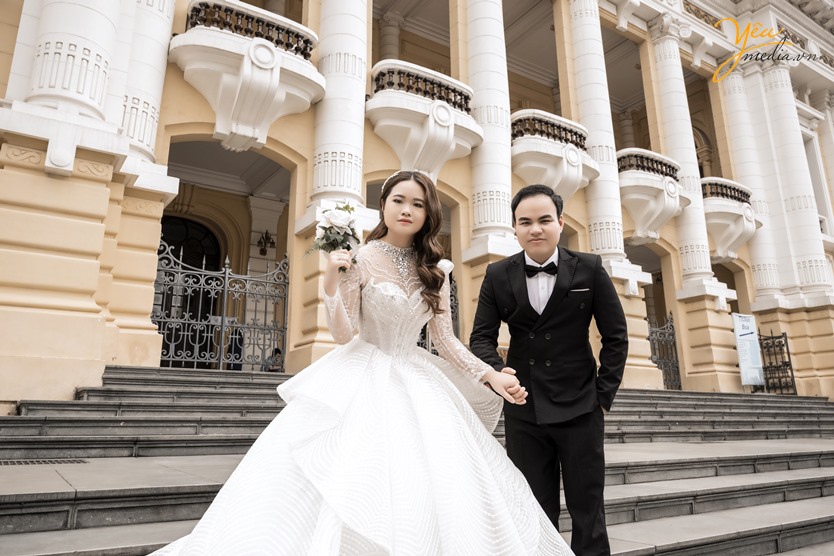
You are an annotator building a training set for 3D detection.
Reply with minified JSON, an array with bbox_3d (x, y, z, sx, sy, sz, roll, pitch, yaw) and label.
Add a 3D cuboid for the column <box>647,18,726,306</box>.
[{"bbox_3d":[7.601,-3.673,15.857,1.173,8.763,1.035,8,-17,-29],"label":"column"}]

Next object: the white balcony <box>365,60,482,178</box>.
[{"bbox_3d":[0.227,-2.929,11.038,2.588,2.208,1.000,8,-17,-29],"label":"white balcony"}]

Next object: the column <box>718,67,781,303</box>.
[{"bbox_3d":[10.638,-3.226,17.577,1.173,8.763,1.035,8,-17,-29],"label":"column"}]

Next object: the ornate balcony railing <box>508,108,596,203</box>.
[{"bbox_3d":[3.205,-2.491,12.724,2.588,2.208,1.000,8,-17,-29],"label":"ornate balcony railing"}]

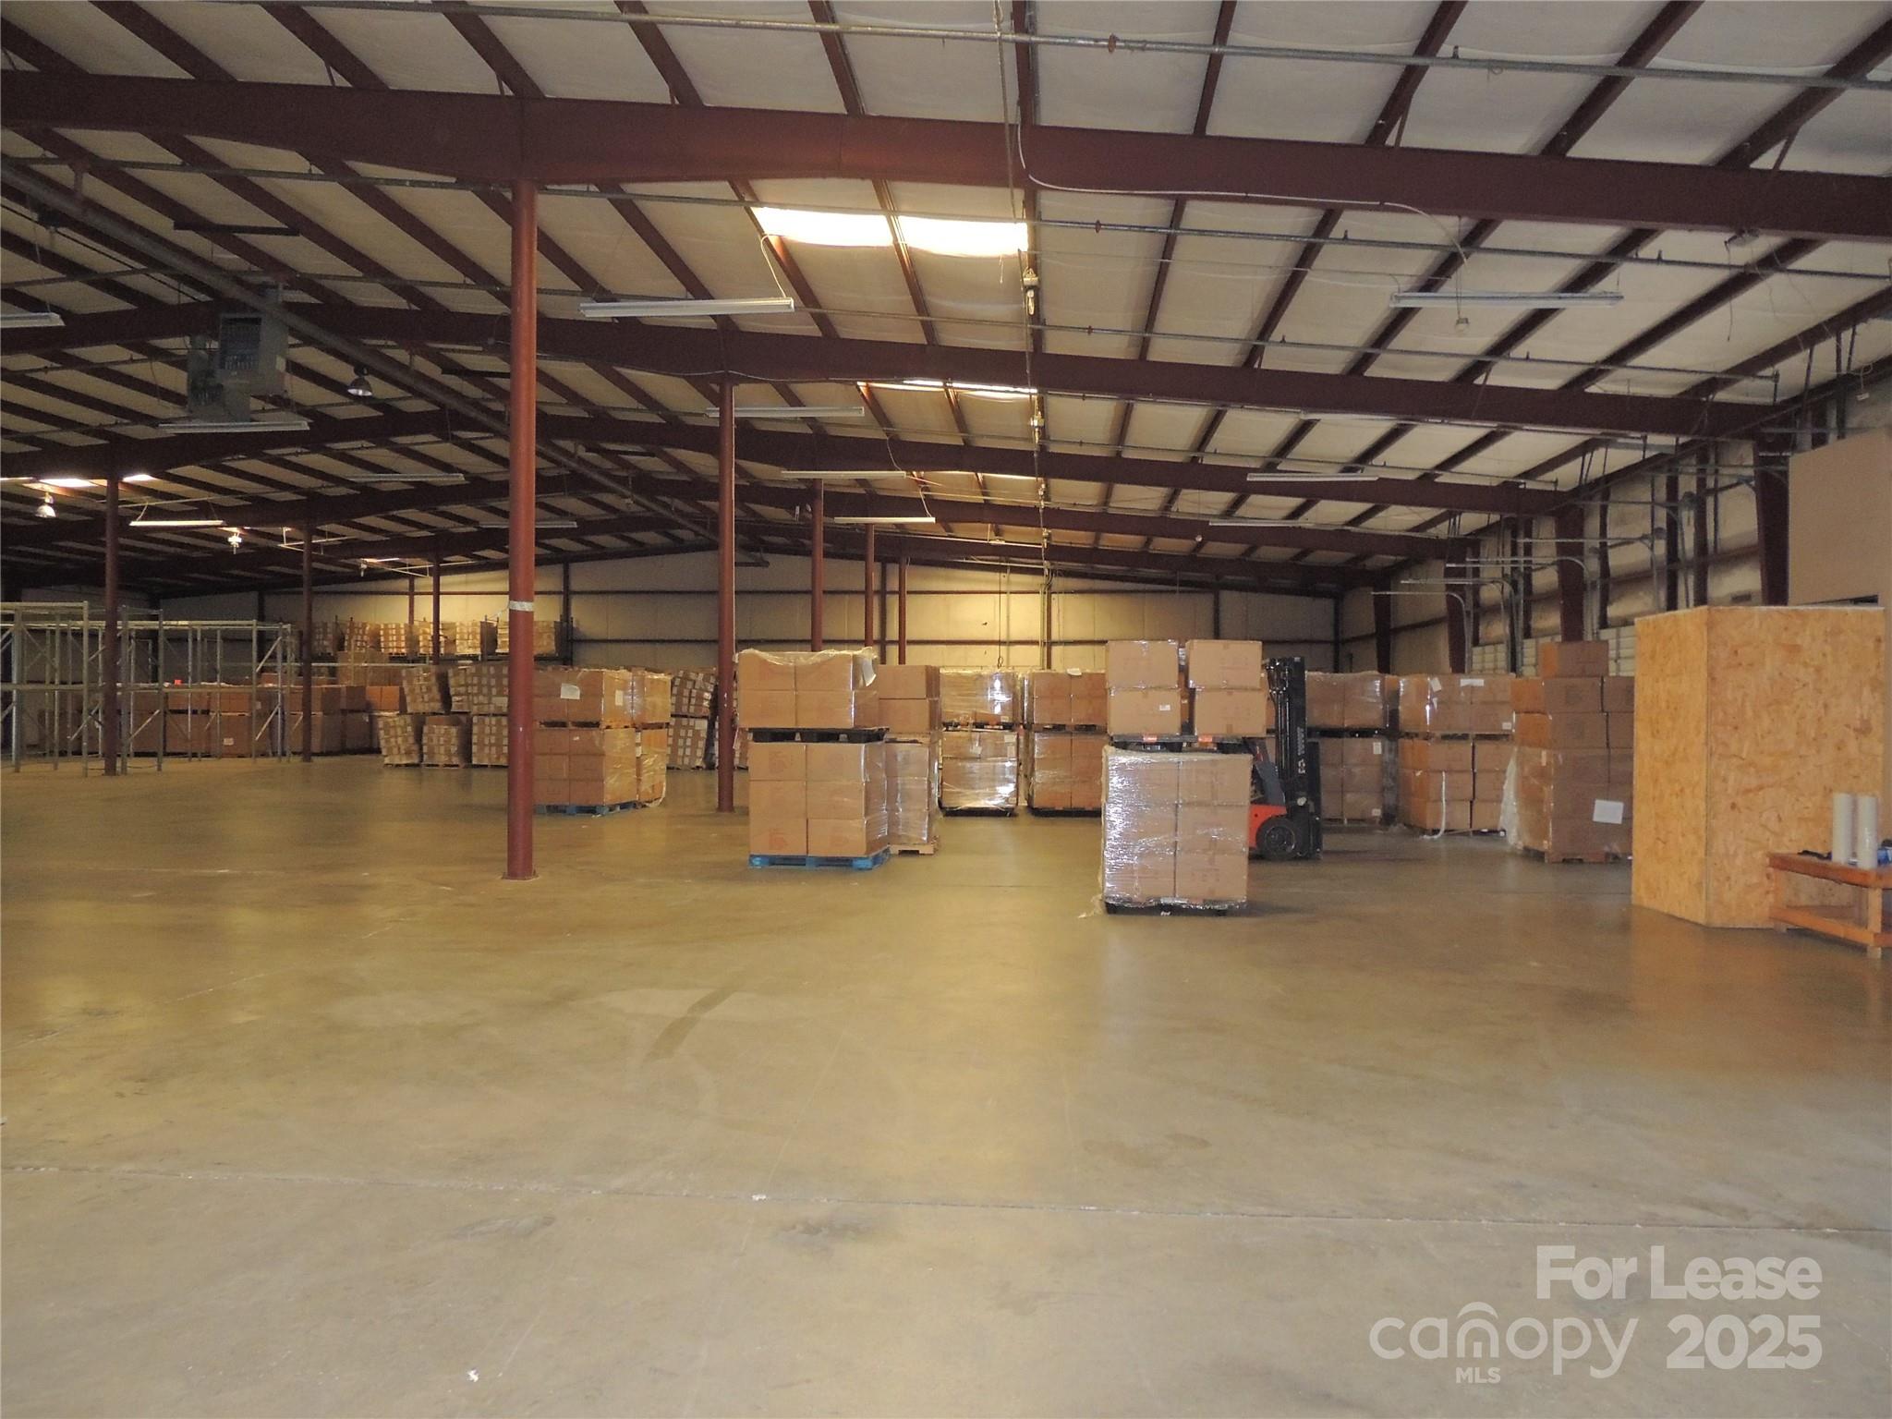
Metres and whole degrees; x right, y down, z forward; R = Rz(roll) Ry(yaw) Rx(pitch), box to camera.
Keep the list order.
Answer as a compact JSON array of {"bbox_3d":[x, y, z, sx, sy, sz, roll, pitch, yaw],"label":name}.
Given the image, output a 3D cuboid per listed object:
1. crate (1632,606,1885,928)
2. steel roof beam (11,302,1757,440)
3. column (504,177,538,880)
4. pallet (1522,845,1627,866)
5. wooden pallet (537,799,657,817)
[{"bbox_3d":[6.215,0.425,10.122,1.286,2.326,1.053,0,0,0],"label":"crate"},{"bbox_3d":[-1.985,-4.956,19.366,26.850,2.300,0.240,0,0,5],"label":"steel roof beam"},{"bbox_3d":[-3.858,-1.634,11.941,0.222,6.337,0.222,0,0,5],"label":"column"},{"bbox_3d":[6.816,1.522,13.953,1.200,0.140,0.980,0,0,3],"label":"pallet"},{"bbox_3d":[-5.360,1.454,19.619,1.090,0.145,1.240,0,0,5],"label":"wooden pallet"}]

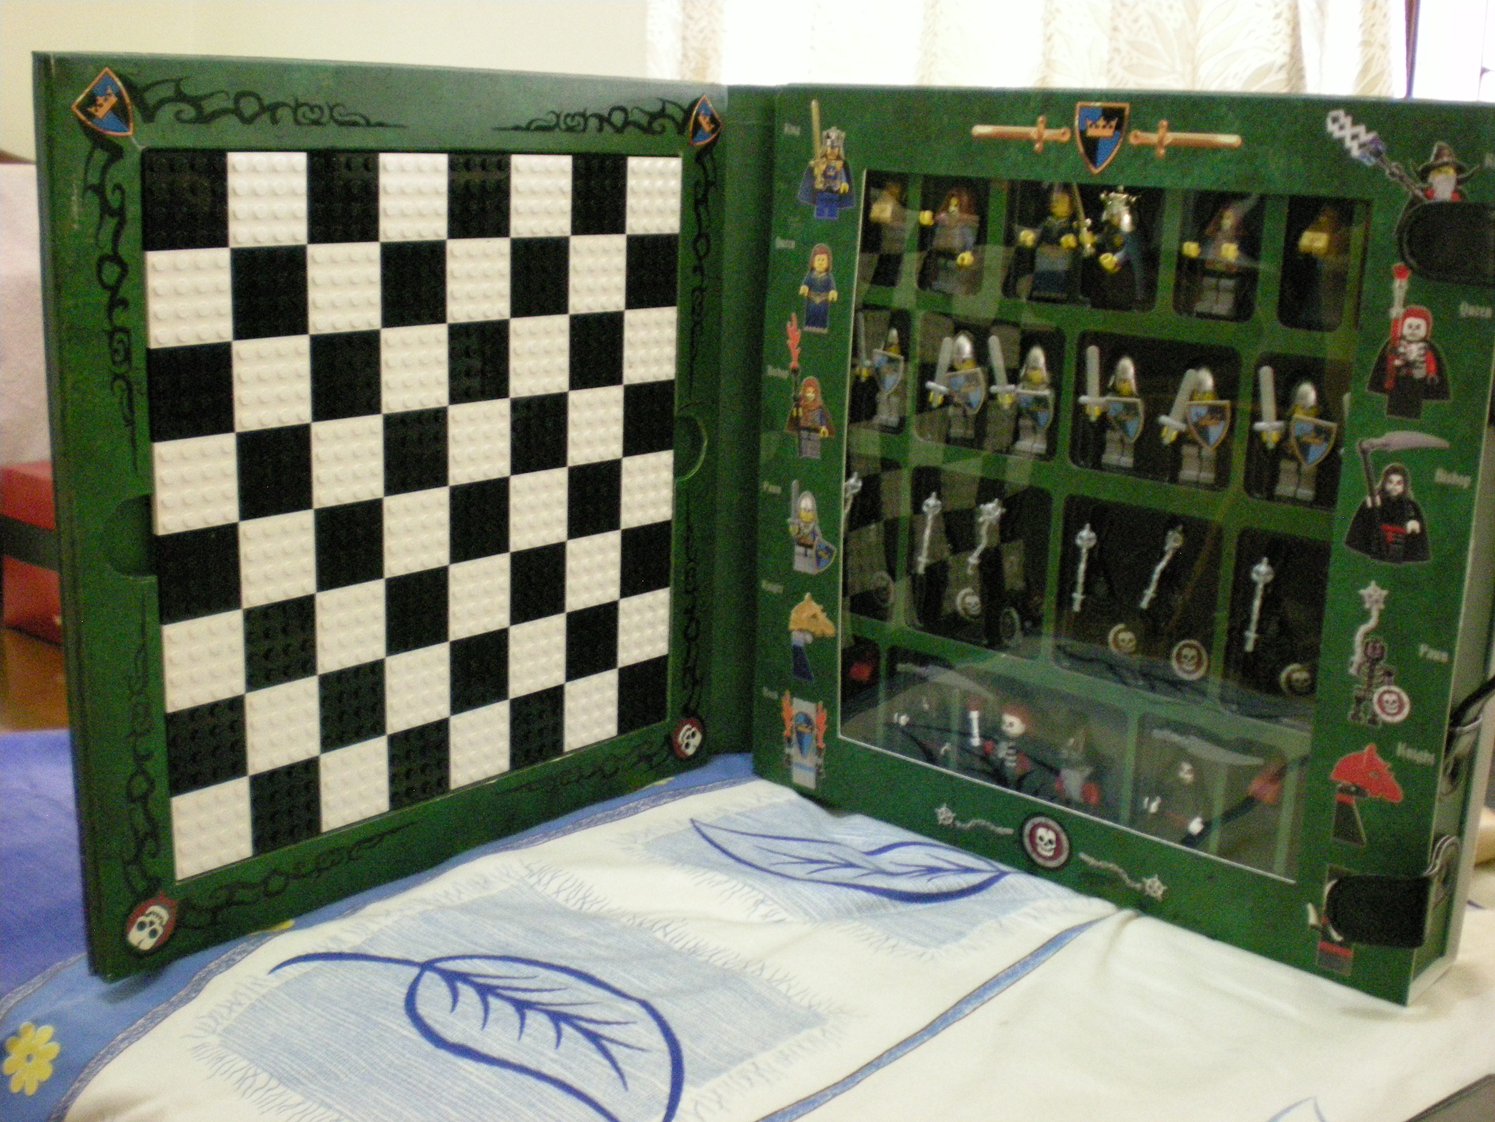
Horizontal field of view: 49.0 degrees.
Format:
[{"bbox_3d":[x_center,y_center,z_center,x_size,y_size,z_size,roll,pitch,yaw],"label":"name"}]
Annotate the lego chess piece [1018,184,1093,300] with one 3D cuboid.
[{"bbox_3d":[0.118,-0.124,0.640,0.025,0.042,0.016,14,20,38],"label":"lego chess piece"}]

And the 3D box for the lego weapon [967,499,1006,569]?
[{"bbox_3d":[0.100,-0.011,0.701,0.011,0.035,0.009,29,26,32],"label":"lego weapon"}]

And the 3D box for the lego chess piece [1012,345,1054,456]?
[{"bbox_3d":[0.115,-0.065,0.660,0.021,0.043,0.014,14,20,38],"label":"lego chess piece"}]

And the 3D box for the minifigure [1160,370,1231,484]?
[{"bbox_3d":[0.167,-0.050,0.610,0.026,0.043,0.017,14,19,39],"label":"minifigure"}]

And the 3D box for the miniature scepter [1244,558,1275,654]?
[{"bbox_3d":[0.190,0.016,0.610,0.009,0.037,0.009,18,22,37],"label":"miniature scepter"}]

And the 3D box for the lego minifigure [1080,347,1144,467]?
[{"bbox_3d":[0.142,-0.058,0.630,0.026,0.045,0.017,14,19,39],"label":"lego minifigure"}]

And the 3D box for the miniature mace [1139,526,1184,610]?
[{"bbox_3d":[0.160,0.002,0.632,0.009,0.037,0.009,35,32,29],"label":"miniature mace"}]

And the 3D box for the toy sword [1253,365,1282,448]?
[{"bbox_3d":[0.188,-0.055,0.593,0.011,0.030,0.004,2,12,41],"label":"toy sword"}]

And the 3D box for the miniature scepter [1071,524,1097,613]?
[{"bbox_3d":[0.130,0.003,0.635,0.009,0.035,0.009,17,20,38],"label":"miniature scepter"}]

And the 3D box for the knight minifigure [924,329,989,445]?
[{"bbox_3d":[0.087,-0.072,0.682,0.028,0.043,0.015,9,17,39],"label":"knight minifigure"}]

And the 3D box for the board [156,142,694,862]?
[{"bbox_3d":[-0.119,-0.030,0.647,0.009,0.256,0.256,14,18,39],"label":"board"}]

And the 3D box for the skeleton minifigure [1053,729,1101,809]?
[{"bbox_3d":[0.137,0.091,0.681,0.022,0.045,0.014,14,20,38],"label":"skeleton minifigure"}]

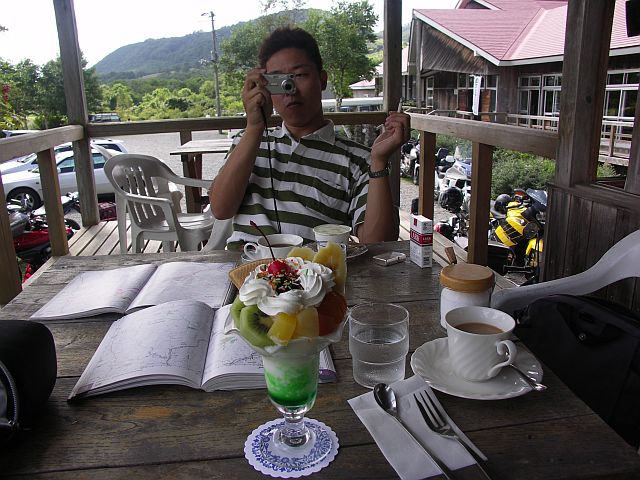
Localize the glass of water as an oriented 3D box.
[{"bbox_3d":[0.073,0.127,0.629,0.071,0.081,0.071,-2,15,0],"label":"glass of water"}]

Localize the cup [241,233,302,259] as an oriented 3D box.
[{"bbox_3d":[-0.084,0.032,0.973,0.108,0.062,0.085,-6,16,-14],"label":"cup"}]

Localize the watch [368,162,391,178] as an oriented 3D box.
[{"bbox_3d":[0.148,-0.173,1.278,0.058,0.040,0.060,3,15,17],"label":"watch"}]

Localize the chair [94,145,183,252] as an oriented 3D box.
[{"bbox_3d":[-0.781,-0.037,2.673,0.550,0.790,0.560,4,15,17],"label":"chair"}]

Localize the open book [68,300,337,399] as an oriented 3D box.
[{"bbox_3d":[-0.144,0.131,0.699,0.305,0.035,0.215,-2,15,-5],"label":"open book"}]

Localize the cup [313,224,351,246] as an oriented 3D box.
[{"bbox_3d":[0.028,0.000,1.116,0.082,0.057,0.082,-1,15,0],"label":"cup"}]

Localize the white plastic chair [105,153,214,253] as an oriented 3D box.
[{"bbox_3d":[-0.657,-0.054,2.647,0.560,0.770,0.550,12,20,40],"label":"white plastic chair"}]

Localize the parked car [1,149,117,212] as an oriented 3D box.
[{"bbox_3d":[-6.030,-1.657,13.176,4.300,1.430,1.700,-7,16,-19],"label":"parked car"}]

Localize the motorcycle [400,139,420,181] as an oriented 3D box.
[{"bbox_3d":[2.556,-2.319,14.961,0.850,1.250,2.250,-4,15,-11],"label":"motorcycle"}]

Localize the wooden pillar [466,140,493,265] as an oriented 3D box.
[{"bbox_3d":[1.014,-0.214,3.256,0.093,0.770,0.093,-3,15,-7],"label":"wooden pillar"}]

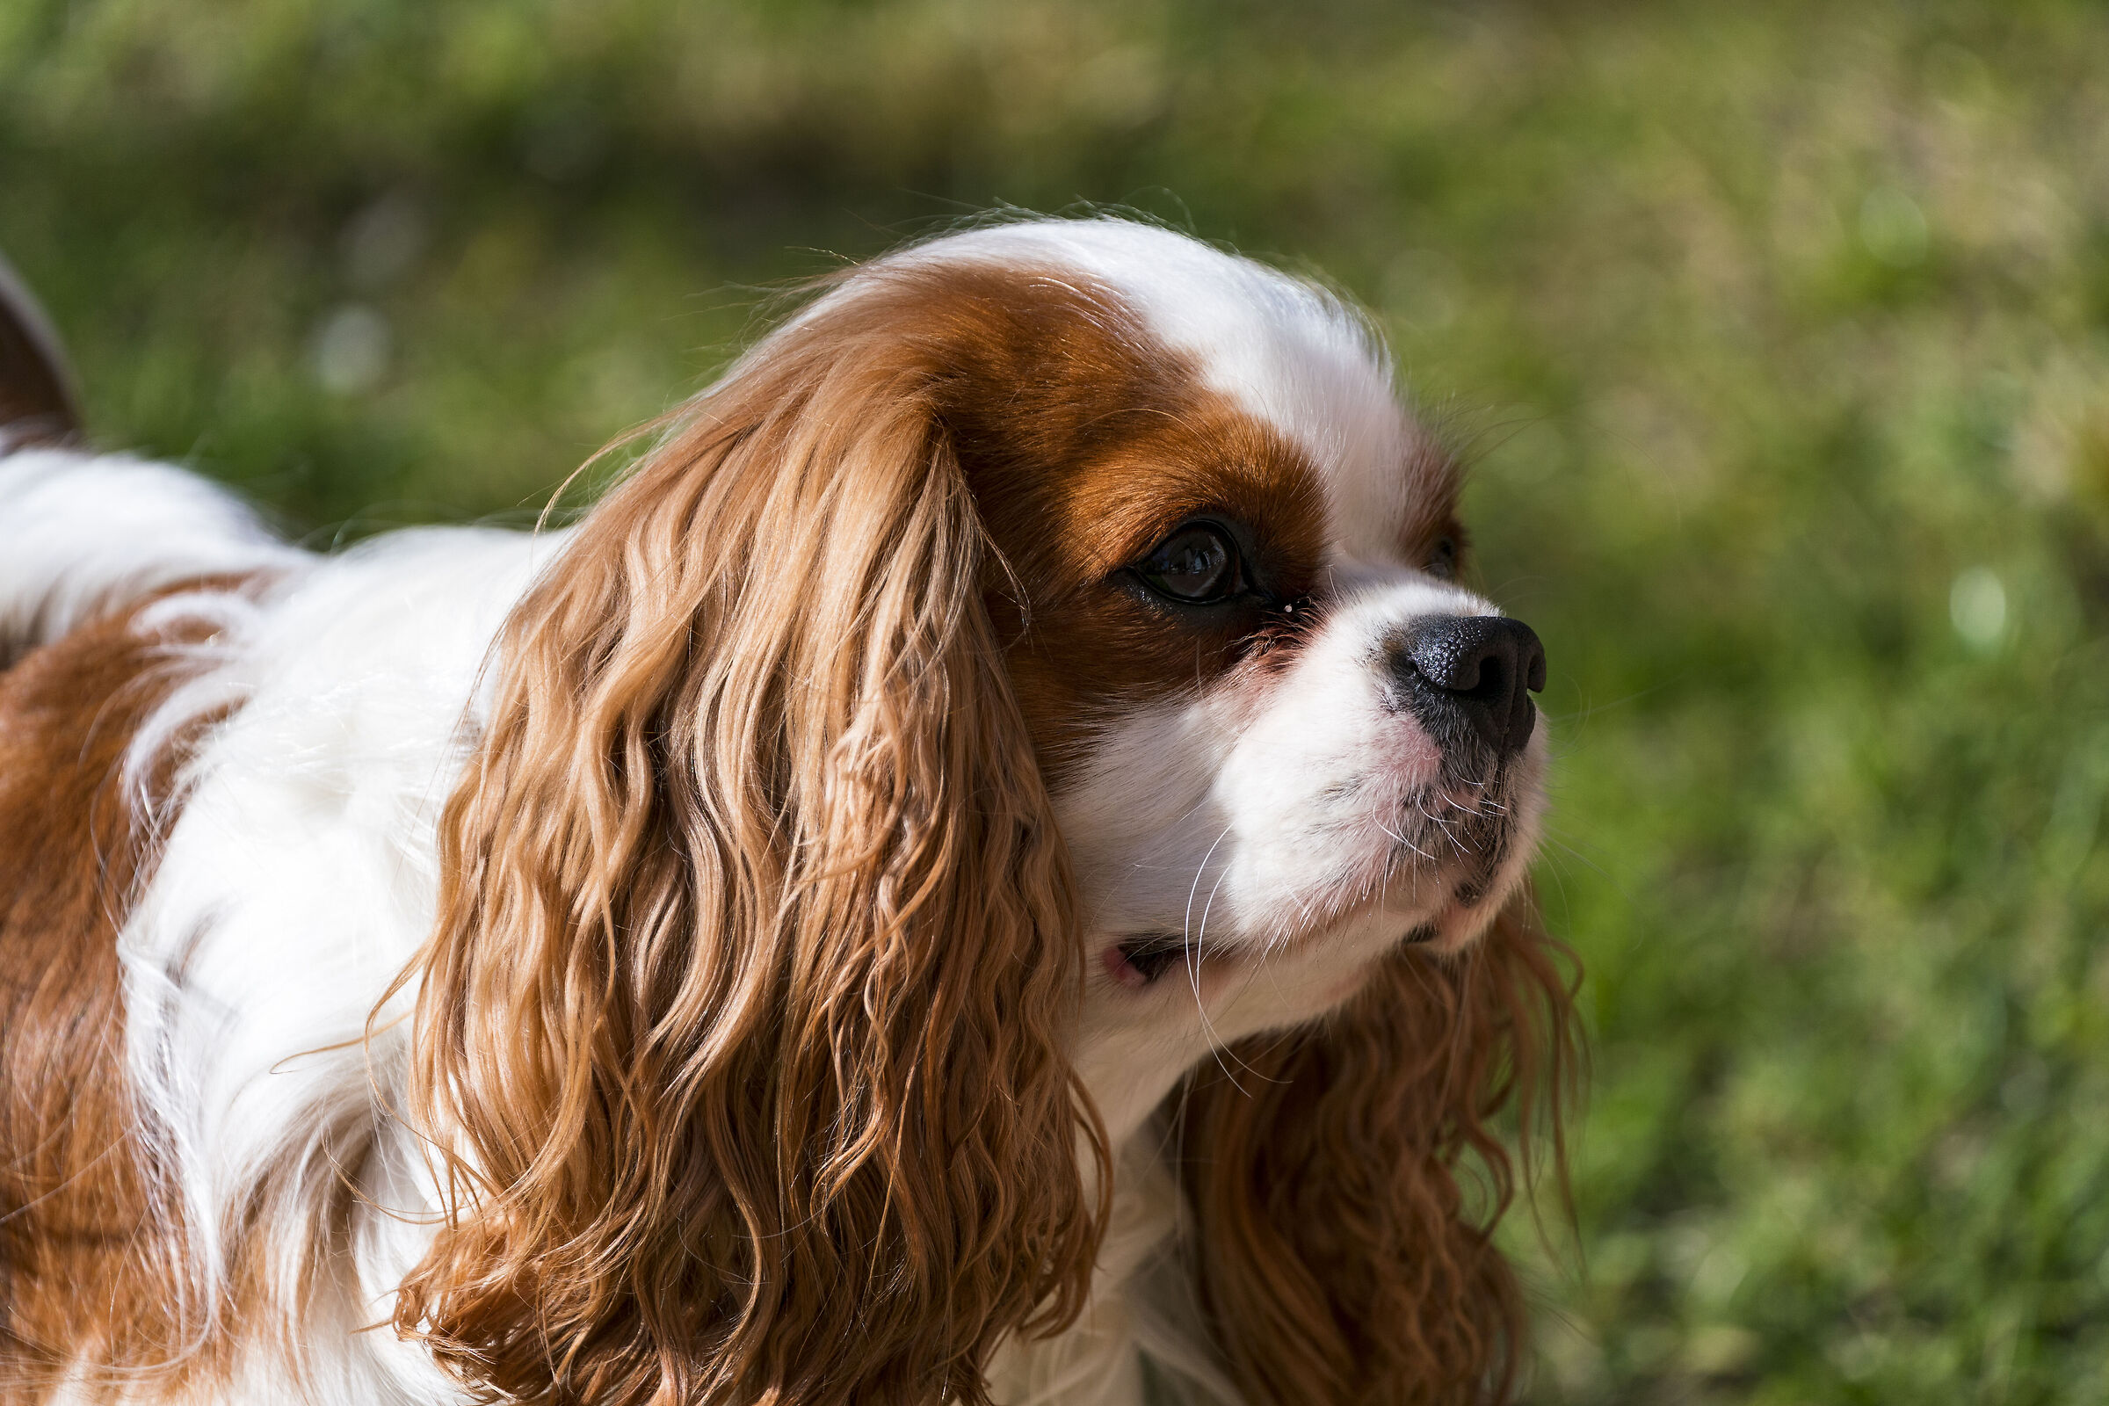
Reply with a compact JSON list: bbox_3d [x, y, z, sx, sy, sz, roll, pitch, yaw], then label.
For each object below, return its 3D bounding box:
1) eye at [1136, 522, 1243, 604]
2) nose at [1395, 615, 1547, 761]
[{"bbox_3d":[0.024,-0.025,3.604,0.018,0.015,0.010,-6,5,-26],"label":"eye"},{"bbox_3d":[0.074,-0.003,3.596,0.019,0.025,0.029,6,12,44],"label":"nose"}]

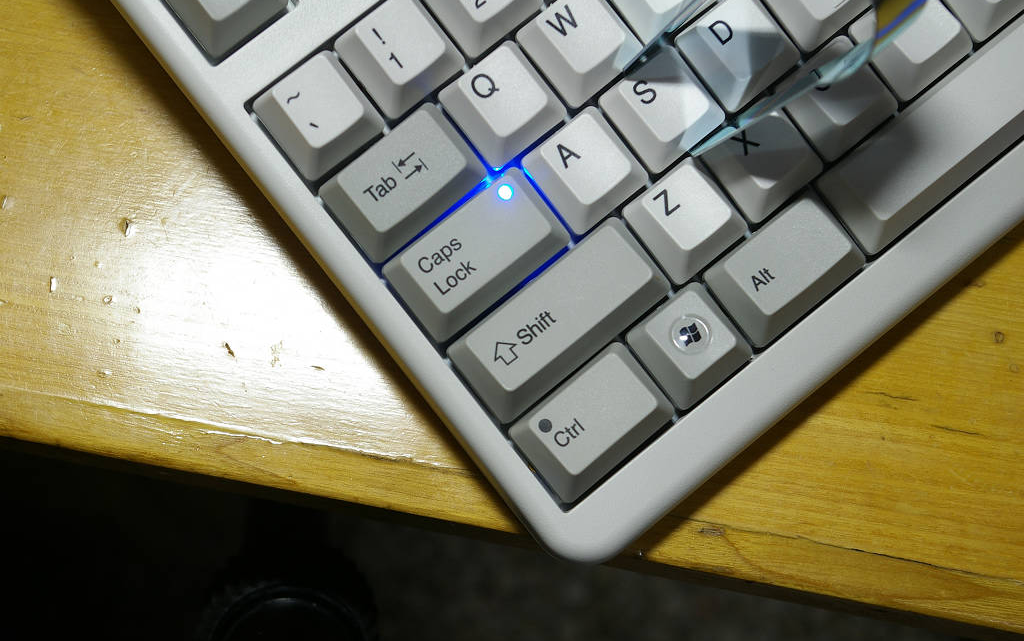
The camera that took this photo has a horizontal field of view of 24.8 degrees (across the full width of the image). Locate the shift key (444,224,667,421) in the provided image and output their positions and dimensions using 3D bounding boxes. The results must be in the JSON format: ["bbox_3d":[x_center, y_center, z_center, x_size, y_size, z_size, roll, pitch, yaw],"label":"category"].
[{"bbox_3d":[0.010,0.000,0.431,0.042,0.008,0.018,-39,93,-9],"label":"shift key"}]

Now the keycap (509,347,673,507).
[{"bbox_3d":[0.016,0.019,0.431,0.028,0.009,0.018,-39,93,-9],"label":"keycap"}]

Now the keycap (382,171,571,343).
[{"bbox_3d":[-0.006,-0.012,0.430,0.032,0.008,0.018,-39,93,-9],"label":"keycap"}]

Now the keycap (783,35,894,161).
[{"bbox_3d":[0.063,-0.043,0.442,0.018,0.008,0.018,-39,93,-9],"label":"keycap"}]

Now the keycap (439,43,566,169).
[{"bbox_3d":[-0.001,-0.041,0.432,0.018,0.009,0.018,-39,93,-9],"label":"keycap"}]

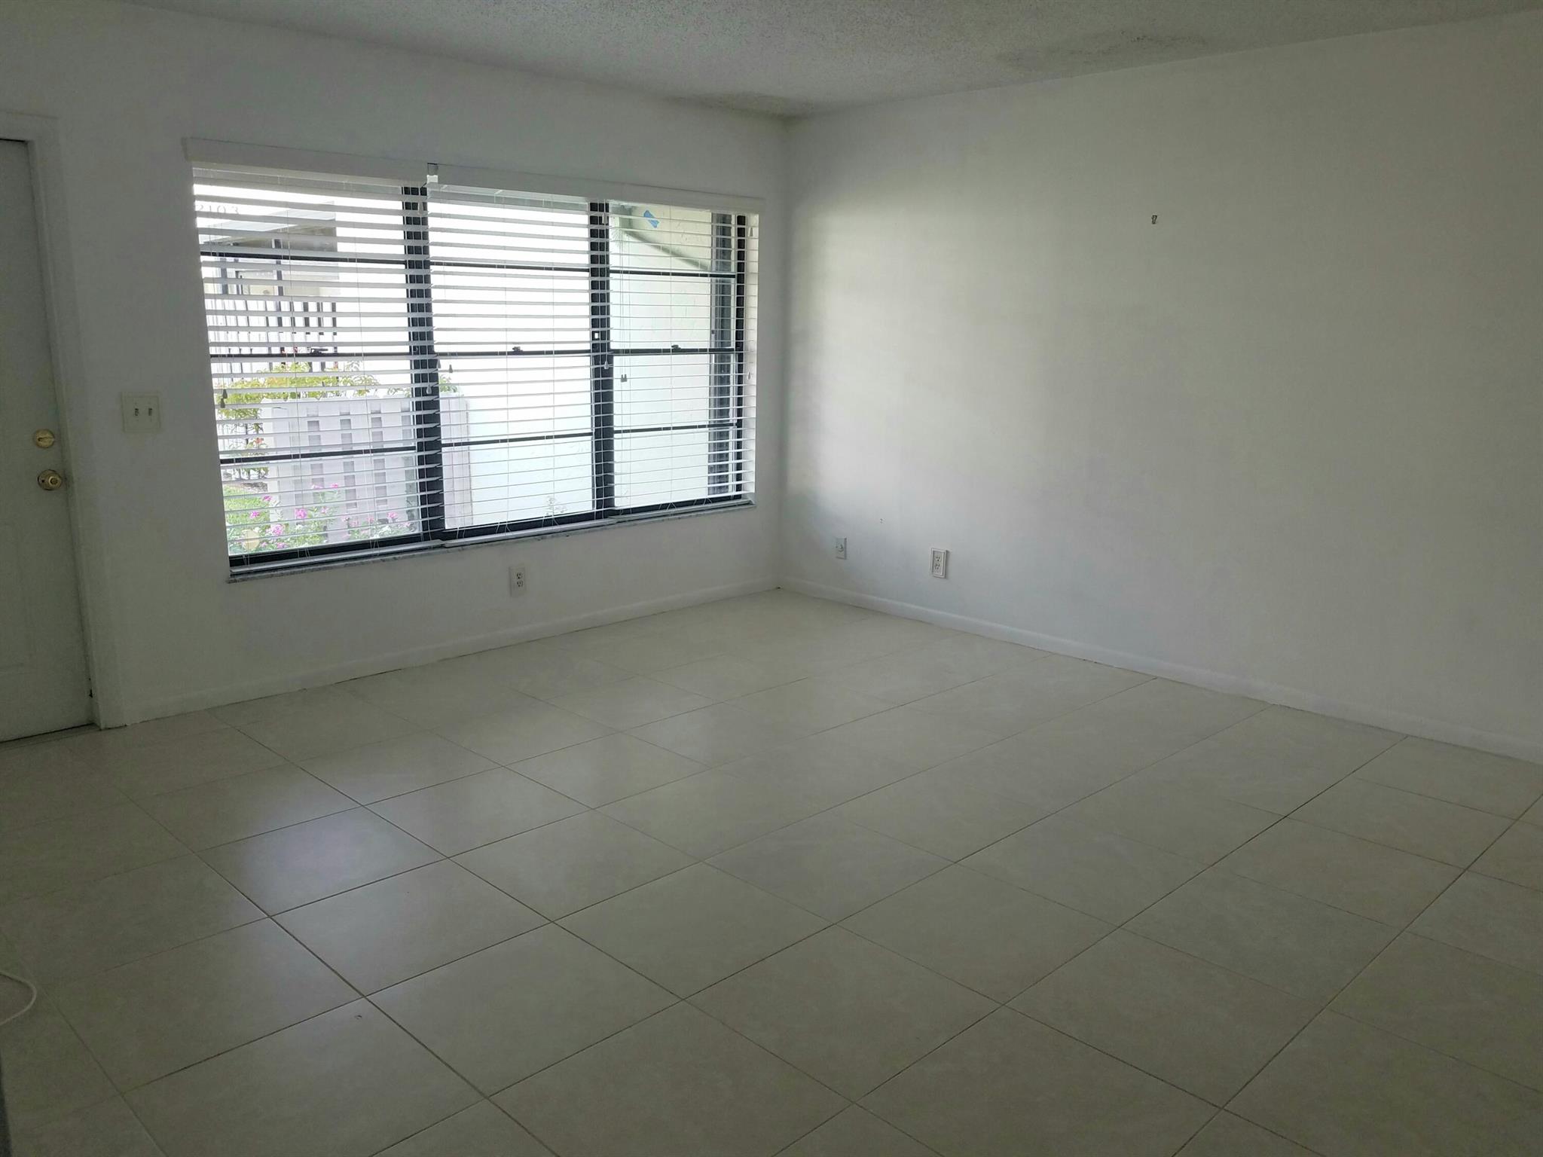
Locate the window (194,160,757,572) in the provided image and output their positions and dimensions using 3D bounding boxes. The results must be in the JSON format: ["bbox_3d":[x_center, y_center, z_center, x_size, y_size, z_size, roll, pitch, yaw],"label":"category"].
[{"bbox_3d":[-1.107,-0.955,5.263,0.110,1.501,2.788,12,17,44],"label":"window"}]

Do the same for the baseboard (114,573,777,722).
[{"bbox_3d":[-1.176,0.267,5.401,0.016,0.076,3.419,12,17,44],"label":"baseboard"}]

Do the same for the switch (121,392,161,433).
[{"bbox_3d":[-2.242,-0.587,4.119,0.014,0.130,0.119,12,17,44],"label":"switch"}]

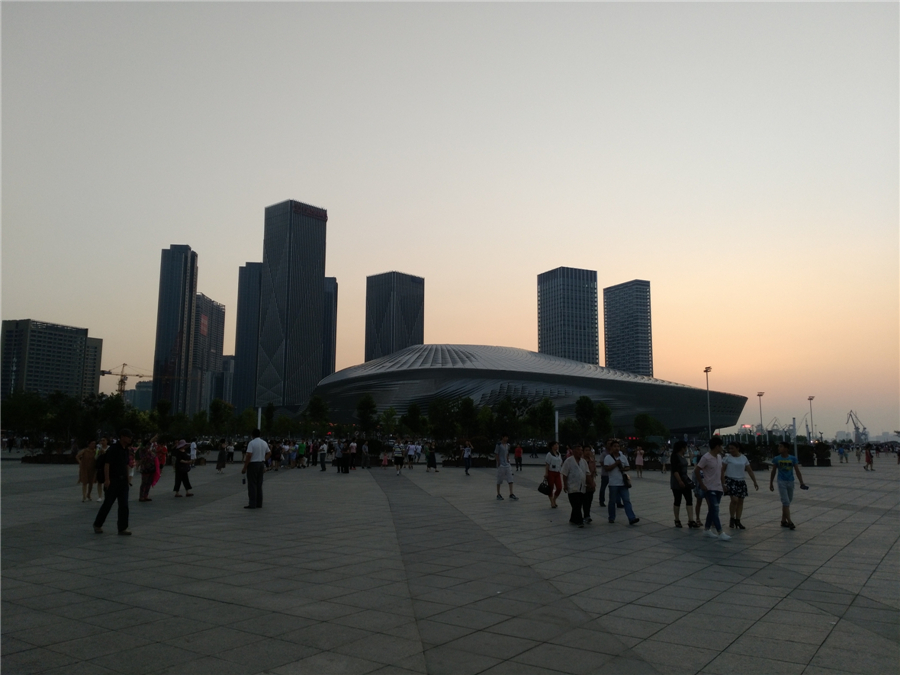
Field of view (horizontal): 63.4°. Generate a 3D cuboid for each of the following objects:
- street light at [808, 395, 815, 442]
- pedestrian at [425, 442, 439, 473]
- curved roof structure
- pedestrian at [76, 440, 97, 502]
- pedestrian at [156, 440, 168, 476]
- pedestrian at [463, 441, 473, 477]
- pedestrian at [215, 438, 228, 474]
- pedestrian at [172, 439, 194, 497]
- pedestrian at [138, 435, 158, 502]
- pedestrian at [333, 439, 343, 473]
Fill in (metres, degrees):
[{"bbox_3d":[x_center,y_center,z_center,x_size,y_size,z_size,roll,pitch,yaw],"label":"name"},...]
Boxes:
[{"bbox_3d":[107.886,25.341,216.315,1.900,15.000,1.200,-2,-9,19],"label":"street light"},{"bbox_3d":[-0.958,6.400,39.035,0.500,1.598,0.500,-6,-10,38],"label":"pedestrian"},{"bbox_3d":[37.147,32.136,409.911,212.000,56.000,185.000,4,-9,-26],"label":"curved roof structure"},{"bbox_3d":[-9.588,3.536,19.323,0.517,1.573,0.338,3,-8,-17],"label":"pedestrian"},{"bbox_3d":[-12.495,5.252,31.707,0.500,1.560,0.400,-2,-8,14],"label":"pedestrian"},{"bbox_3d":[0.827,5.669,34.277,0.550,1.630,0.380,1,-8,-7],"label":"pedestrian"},{"bbox_3d":[-11.205,5.845,35.801,0.420,1.660,0.500,4,-9,-22],"label":"pedestrian"},{"bbox_3d":[-7.561,3.722,20.781,0.620,1.600,0.500,3,-8,-17],"label":"pedestrian"},{"bbox_3d":[-7.958,3.458,19.318,0.473,1.712,0.492,2,-8,-15],"label":"pedestrian"},{"bbox_3d":[-5.508,5.894,36.277,0.520,1.660,0.360,2,-8,-14],"label":"pedestrian"}]

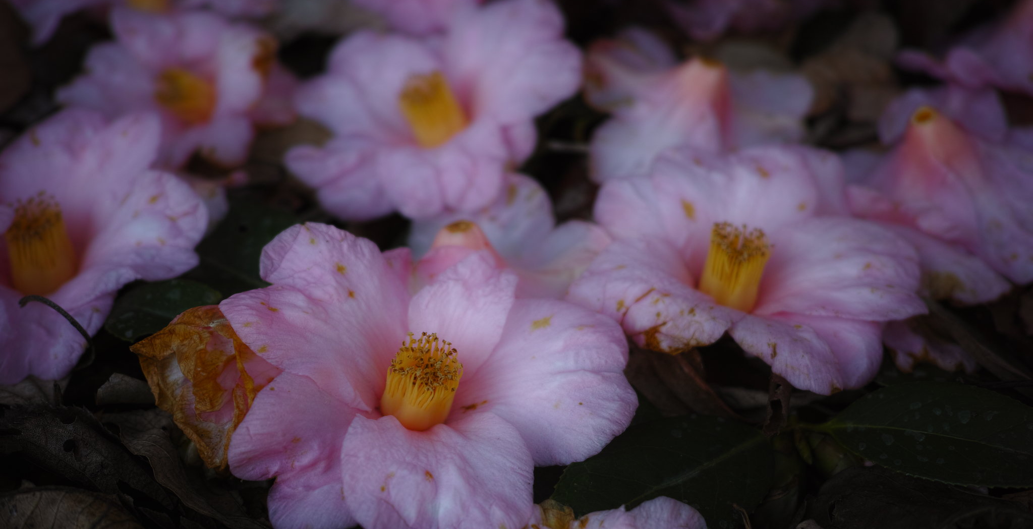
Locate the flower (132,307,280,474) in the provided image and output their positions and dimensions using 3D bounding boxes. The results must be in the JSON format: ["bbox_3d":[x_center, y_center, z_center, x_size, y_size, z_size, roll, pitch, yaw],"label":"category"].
[{"bbox_3d":[-0.073,0.029,0.306,0.038,0.030,0.033,0,35,0],"label":"flower"}]

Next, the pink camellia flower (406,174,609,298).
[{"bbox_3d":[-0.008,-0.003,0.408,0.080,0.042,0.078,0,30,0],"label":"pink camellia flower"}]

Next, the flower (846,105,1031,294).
[{"bbox_3d":[0.145,-0.024,0.436,0.090,0.052,0.088,0,30,0],"label":"flower"}]

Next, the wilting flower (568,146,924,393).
[{"bbox_3d":[0.063,0.002,0.355,0.098,0.043,0.088,0,35,0],"label":"wilting flower"}]

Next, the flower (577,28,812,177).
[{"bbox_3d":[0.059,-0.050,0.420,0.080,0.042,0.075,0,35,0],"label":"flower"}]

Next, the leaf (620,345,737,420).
[{"bbox_3d":[0.046,0.032,0.368,0.042,0.020,0.036,0,30,0],"label":"leaf"}]

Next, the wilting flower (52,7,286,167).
[{"bbox_3d":[-0.137,-0.069,0.515,0.084,0.042,0.074,8,31,13],"label":"wilting flower"}]

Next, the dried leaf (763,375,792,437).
[{"bbox_3d":[0.064,0.034,0.318,0.008,0.016,0.008,0,35,0],"label":"dried leaf"}]

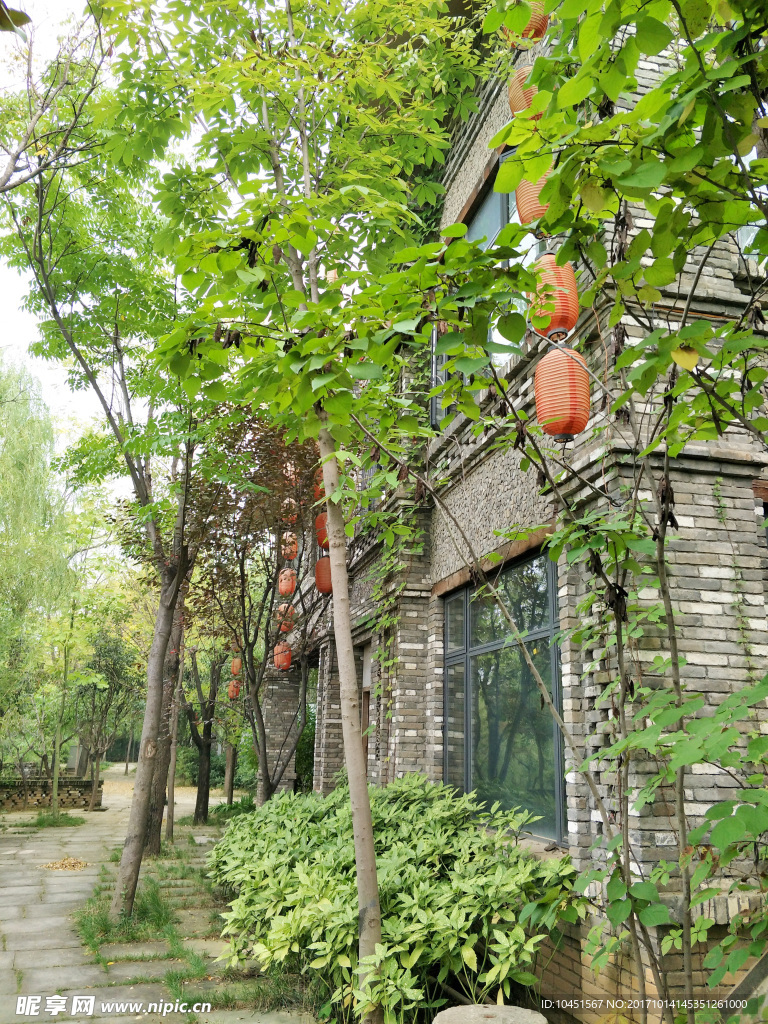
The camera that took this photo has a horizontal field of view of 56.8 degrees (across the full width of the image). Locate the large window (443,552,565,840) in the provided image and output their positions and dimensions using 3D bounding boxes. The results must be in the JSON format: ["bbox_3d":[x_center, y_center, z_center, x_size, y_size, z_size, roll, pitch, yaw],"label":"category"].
[{"bbox_3d":[0.860,1.354,5.298,0.110,1.820,2.220,7,-18,-15],"label":"large window"}]

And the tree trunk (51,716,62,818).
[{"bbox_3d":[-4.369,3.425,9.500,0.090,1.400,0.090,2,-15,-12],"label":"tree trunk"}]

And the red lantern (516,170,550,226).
[{"bbox_3d":[0.781,-1.576,3.580,0.255,0.450,0.255,5,-15,-12],"label":"red lantern"}]

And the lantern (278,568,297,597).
[{"bbox_3d":[-1.655,1.211,12.200,0.280,0.485,0.280,7,-18,-15],"label":"lantern"}]

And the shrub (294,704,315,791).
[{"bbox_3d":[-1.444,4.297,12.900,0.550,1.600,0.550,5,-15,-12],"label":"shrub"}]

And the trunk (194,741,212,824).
[{"bbox_3d":[-3.346,4.988,13.168,0.240,1.429,0.240,4,-18,-16],"label":"trunk"}]

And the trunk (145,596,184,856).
[{"bbox_3d":[-3.131,2.974,10.156,0.260,3.444,0.260,5,-18,-16],"label":"trunk"}]

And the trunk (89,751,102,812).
[{"bbox_3d":[-4.192,3.910,10.300,0.110,0.900,0.110,5,-15,-12],"label":"trunk"}]

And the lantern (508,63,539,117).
[{"bbox_3d":[0.893,-2.493,4.270,0.280,0.485,0.280,7,-18,-15],"label":"lantern"}]

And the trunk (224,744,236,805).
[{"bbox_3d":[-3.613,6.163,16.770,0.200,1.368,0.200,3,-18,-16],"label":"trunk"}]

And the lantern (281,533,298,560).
[{"bbox_3d":[-1.638,0.603,12.400,0.280,0.485,0.280,7,-18,-15],"label":"lantern"}]

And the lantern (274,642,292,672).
[{"bbox_3d":[-1.675,2.402,11.800,0.280,0.485,0.280,7,-18,-15],"label":"lantern"}]

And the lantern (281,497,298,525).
[{"bbox_3d":[-1.451,-0.015,10.900,0.255,0.430,0.255,5,-15,-12],"label":"lantern"}]

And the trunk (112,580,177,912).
[{"bbox_3d":[-2.276,2.179,6.829,0.200,2.981,0.200,8,-19,-15],"label":"trunk"}]

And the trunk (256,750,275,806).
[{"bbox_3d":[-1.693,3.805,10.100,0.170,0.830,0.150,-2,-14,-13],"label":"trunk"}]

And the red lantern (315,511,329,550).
[{"bbox_3d":[-0.676,0.224,8.350,0.255,0.440,0.255,5,-15,-12],"label":"red lantern"}]

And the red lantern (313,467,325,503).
[{"bbox_3d":[-0.770,-0.362,9.350,0.280,0.485,0.280,7,-18,-15],"label":"red lantern"}]

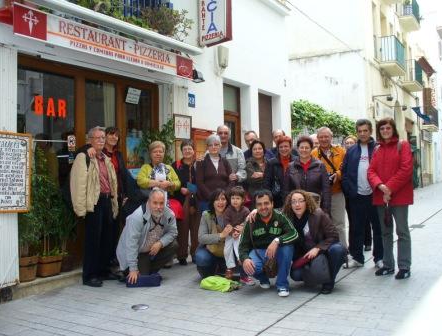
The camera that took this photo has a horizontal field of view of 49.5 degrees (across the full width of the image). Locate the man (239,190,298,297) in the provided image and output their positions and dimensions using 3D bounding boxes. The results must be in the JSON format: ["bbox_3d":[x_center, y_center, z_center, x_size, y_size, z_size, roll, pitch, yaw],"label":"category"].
[{"bbox_3d":[0.455,0.700,4.700,0.520,0.960,0.740,-1,0,3],"label":"man"}]

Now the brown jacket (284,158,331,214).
[{"bbox_3d":[0.965,0.215,5.350,0.530,0.660,0.320,-1,0,9],"label":"brown jacket"}]

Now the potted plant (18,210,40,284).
[{"bbox_3d":[-1.930,0.735,4.770,0.290,0.780,0.310,-1,0,32],"label":"potted plant"}]

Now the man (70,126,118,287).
[{"bbox_3d":[-1.358,0.381,5.120,0.510,1.670,0.370,-1,0,-38],"label":"man"}]

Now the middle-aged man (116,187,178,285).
[{"bbox_3d":[-0.809,0.712,5.200,0.650,1.020,0.720,-1,0,-12],"label":"middle-aged man"}]

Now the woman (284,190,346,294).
[{"bbox_3d":[0.922,0.700,4.720,0.540,0.970,0.620,-1,0,25],"label":"woman"}]

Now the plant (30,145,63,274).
[{"bbox_3d":[-1.847,0.453,5.070,0.350,1.350,0.350,-1,0,31],"label":"plant"}]

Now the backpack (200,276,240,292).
[{"bbox_3d":[-0.010,1.141,4.760,0.390,0.120,0.260,-1,0,6],"label":"backpack"}]

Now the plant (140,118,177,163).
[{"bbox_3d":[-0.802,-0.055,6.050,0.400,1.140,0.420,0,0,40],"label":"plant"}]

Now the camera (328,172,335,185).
[{"bbox_3d":[1.286,0.118,5.600,0.100,0.120,0.080,-1,0,25],"label":"camera"}]

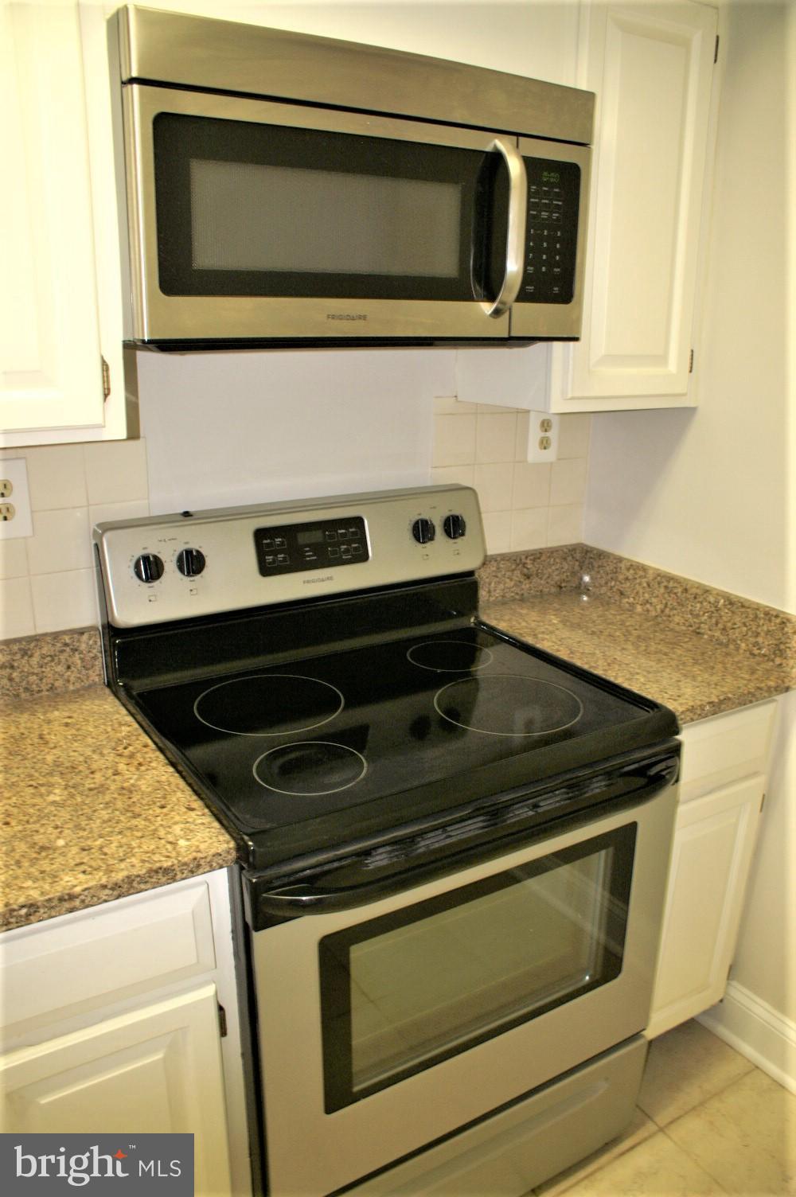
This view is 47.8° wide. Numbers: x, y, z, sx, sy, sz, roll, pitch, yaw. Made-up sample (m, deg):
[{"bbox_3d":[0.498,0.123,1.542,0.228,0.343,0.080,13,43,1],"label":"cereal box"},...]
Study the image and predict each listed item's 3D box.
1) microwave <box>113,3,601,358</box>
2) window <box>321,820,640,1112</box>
[{"bbox_3d":[-0.081,-0.609,1.433,0.757,0.400,0.400,-10,20,-30],"label":"microwave"},{"bbox_3d":[0.141,0.548,1.378,0.578,0.299,0.020,-10,20,-30],"label":"window"}]

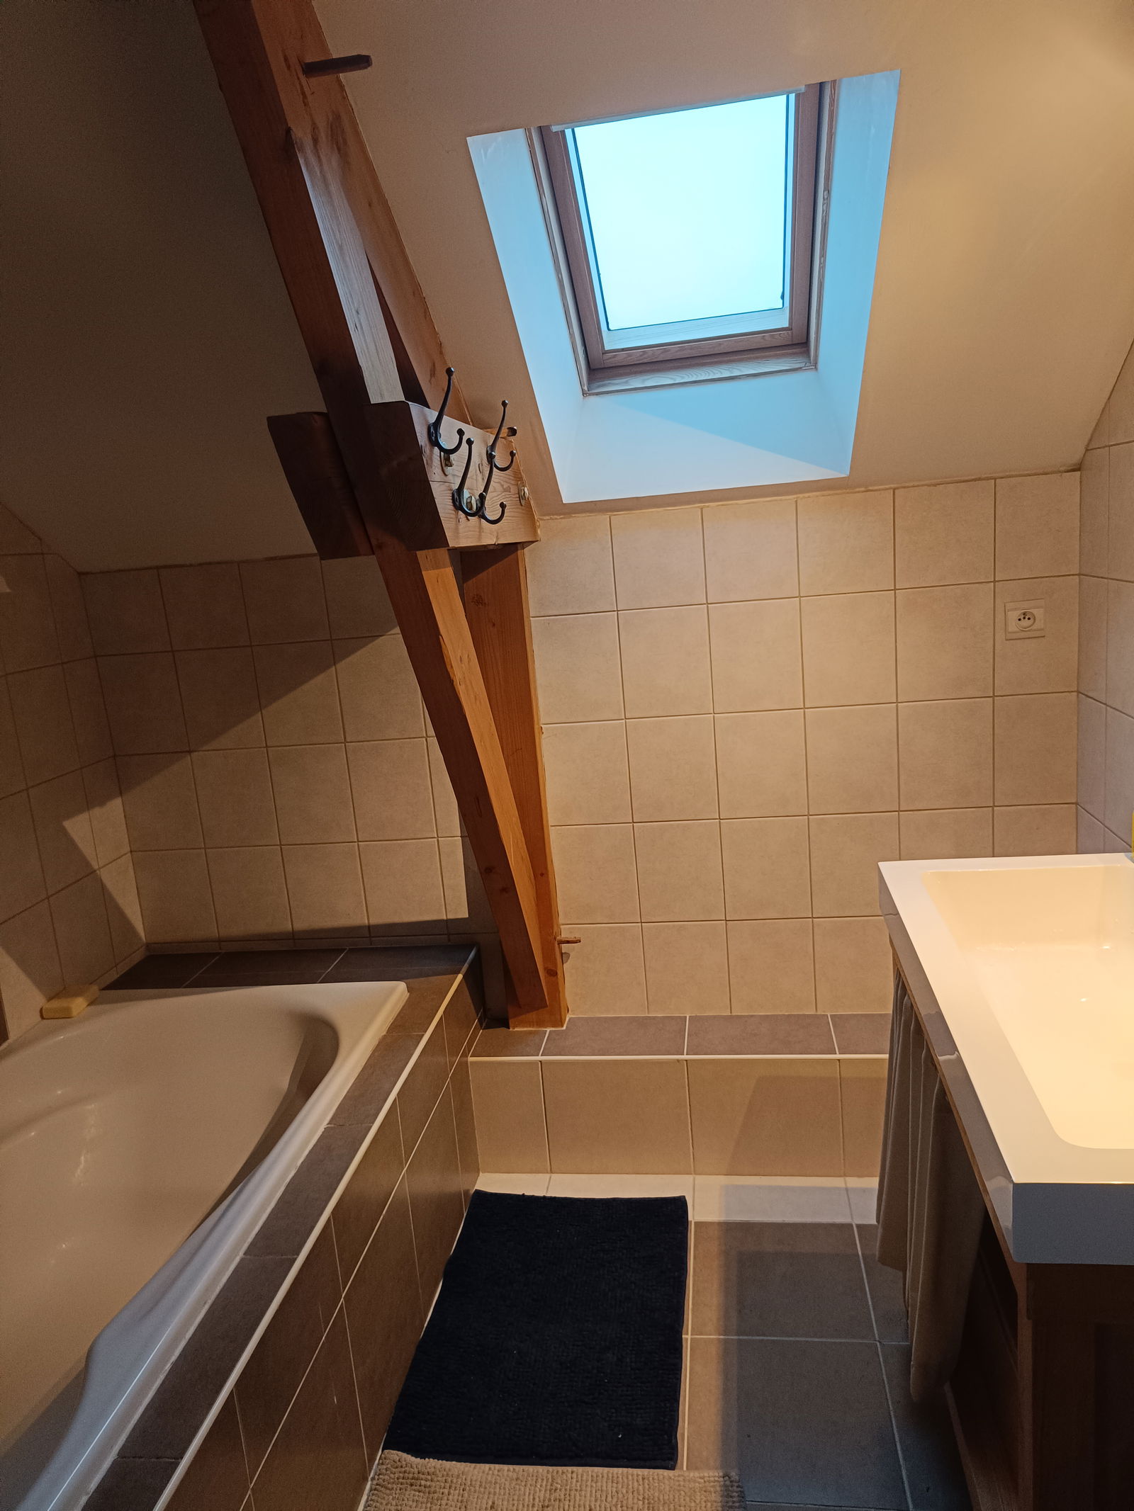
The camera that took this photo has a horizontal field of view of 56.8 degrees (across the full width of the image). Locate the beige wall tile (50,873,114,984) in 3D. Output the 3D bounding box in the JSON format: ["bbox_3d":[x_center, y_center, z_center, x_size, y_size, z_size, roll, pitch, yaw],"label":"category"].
[{"bbox_3d":[-1.143,0.419,2.471,0.010,0.247,0.199,-3,11,9],"label":"beige wall tile"}]

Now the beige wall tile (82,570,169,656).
[{"bbox_3d":[-1.067,-0.349,2.560,0.204,0.200,0.010,-3,12,9],"label":"beige wall tile"}]

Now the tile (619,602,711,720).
[{"bbox_3d":[0.224,-0.211,2.376,0.199,0.246,0.010,-3,12,9],"label":"tile"}]

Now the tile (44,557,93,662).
[{"bbox_3d":[-1.174,-0.347,2.472,0.010,0.246,0.136,-3,12,9],"label":"tile"}]

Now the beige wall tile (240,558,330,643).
[{"bbox_3d":[-0.664,-0.366,2.488,0.200,0.194,0.010,-3,11,9],"label":"beige wall tile"}]

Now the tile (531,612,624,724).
[{"bbox_3d":[0.026,-0.201,2.421,0.200,0.247,0.010,-3,11,9],"label":"tile"}]

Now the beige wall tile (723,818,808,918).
[{"bbox_3d":[0.470,0.265,2.459,0.200,0.247,0.010,-3,11,9],"label":"beige wall tile"}]

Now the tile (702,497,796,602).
[{"bbox_3d":[0.407,-0.449,2.316,0.200,0.208,0.010,-3,11,9],"label":"tile"}]

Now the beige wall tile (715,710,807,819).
[{"bbox_3d":[0.447,0.021,2.405,0.200,0.247,0.010,-3,11,9],"label":"beige wall tile"}]

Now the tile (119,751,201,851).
[{"bbox_3d":[-1.025,0.118,2.648,0.202,0.247,0.010,-3,11,9],"label":"tile"}]

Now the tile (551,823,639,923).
[{"bbox_3d":[0.069,0.286,2.518,0.200,0.247,0.010,-3,11,9],"label":"tile"}]

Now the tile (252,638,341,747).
[{"bbox_3d":[-0.645,-0.149,2.534,0.200,0.247,0.010,-3,11,9],"label":"tile"}]

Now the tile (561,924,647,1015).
[{"bbox_3d":[0.090,0.526,2.577,0.200,0.235,0.010,-3,12,9],"label":"tile"}]

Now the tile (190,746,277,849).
[{"bbox_3d":[-0.824,0.106,2.615,0.200,0.247,0.010,-3,11,9],"label":"tile"}]

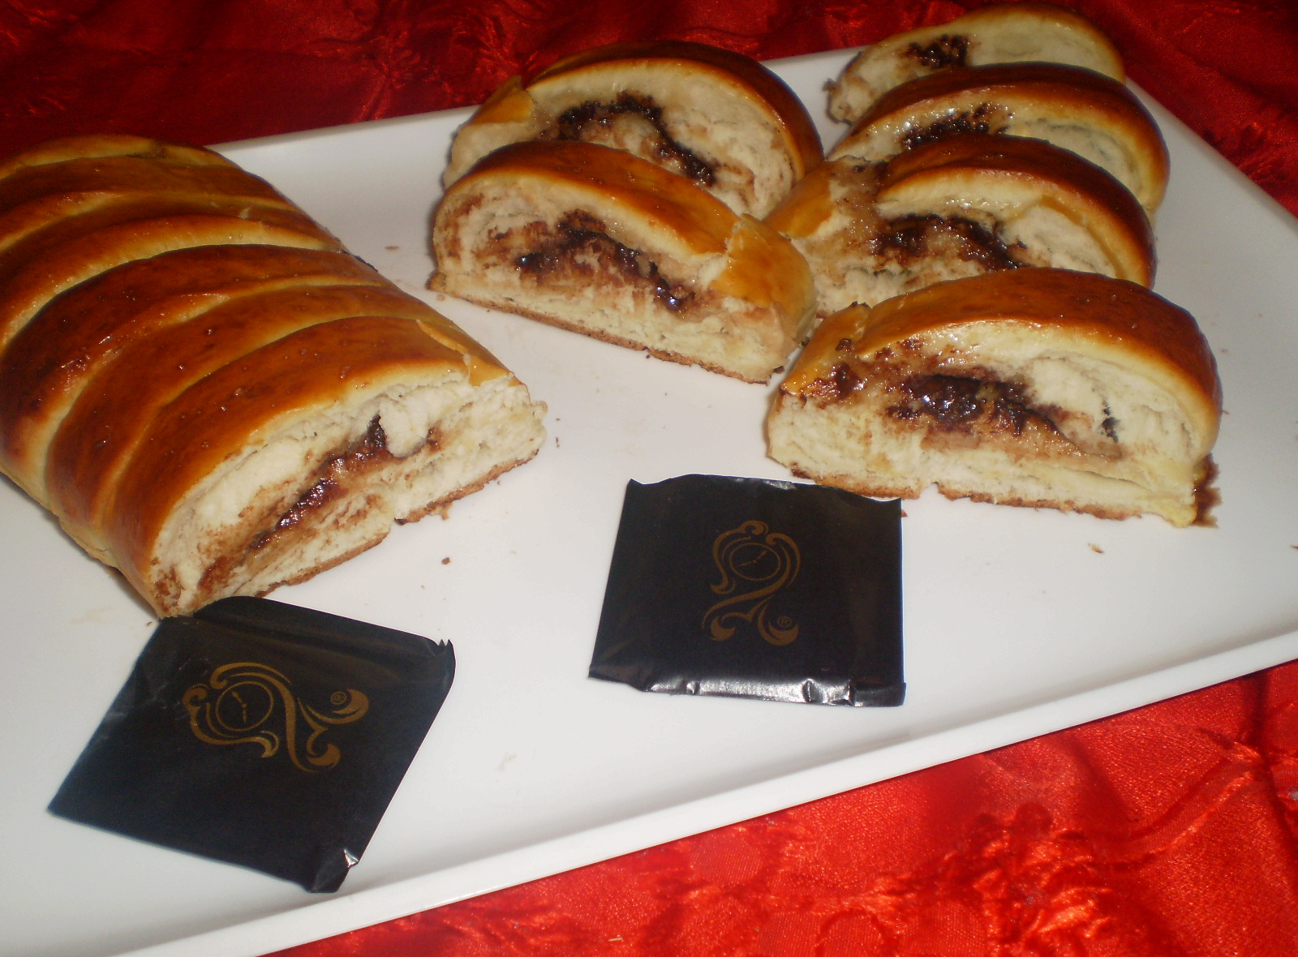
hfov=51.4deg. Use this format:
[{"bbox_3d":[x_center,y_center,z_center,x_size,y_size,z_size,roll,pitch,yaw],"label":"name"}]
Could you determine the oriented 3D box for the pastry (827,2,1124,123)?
[{"bbox_3d":[0.094,-0.117,0.378,0.084,0.034,0.015,0,43,1],"label":"pastry"}]

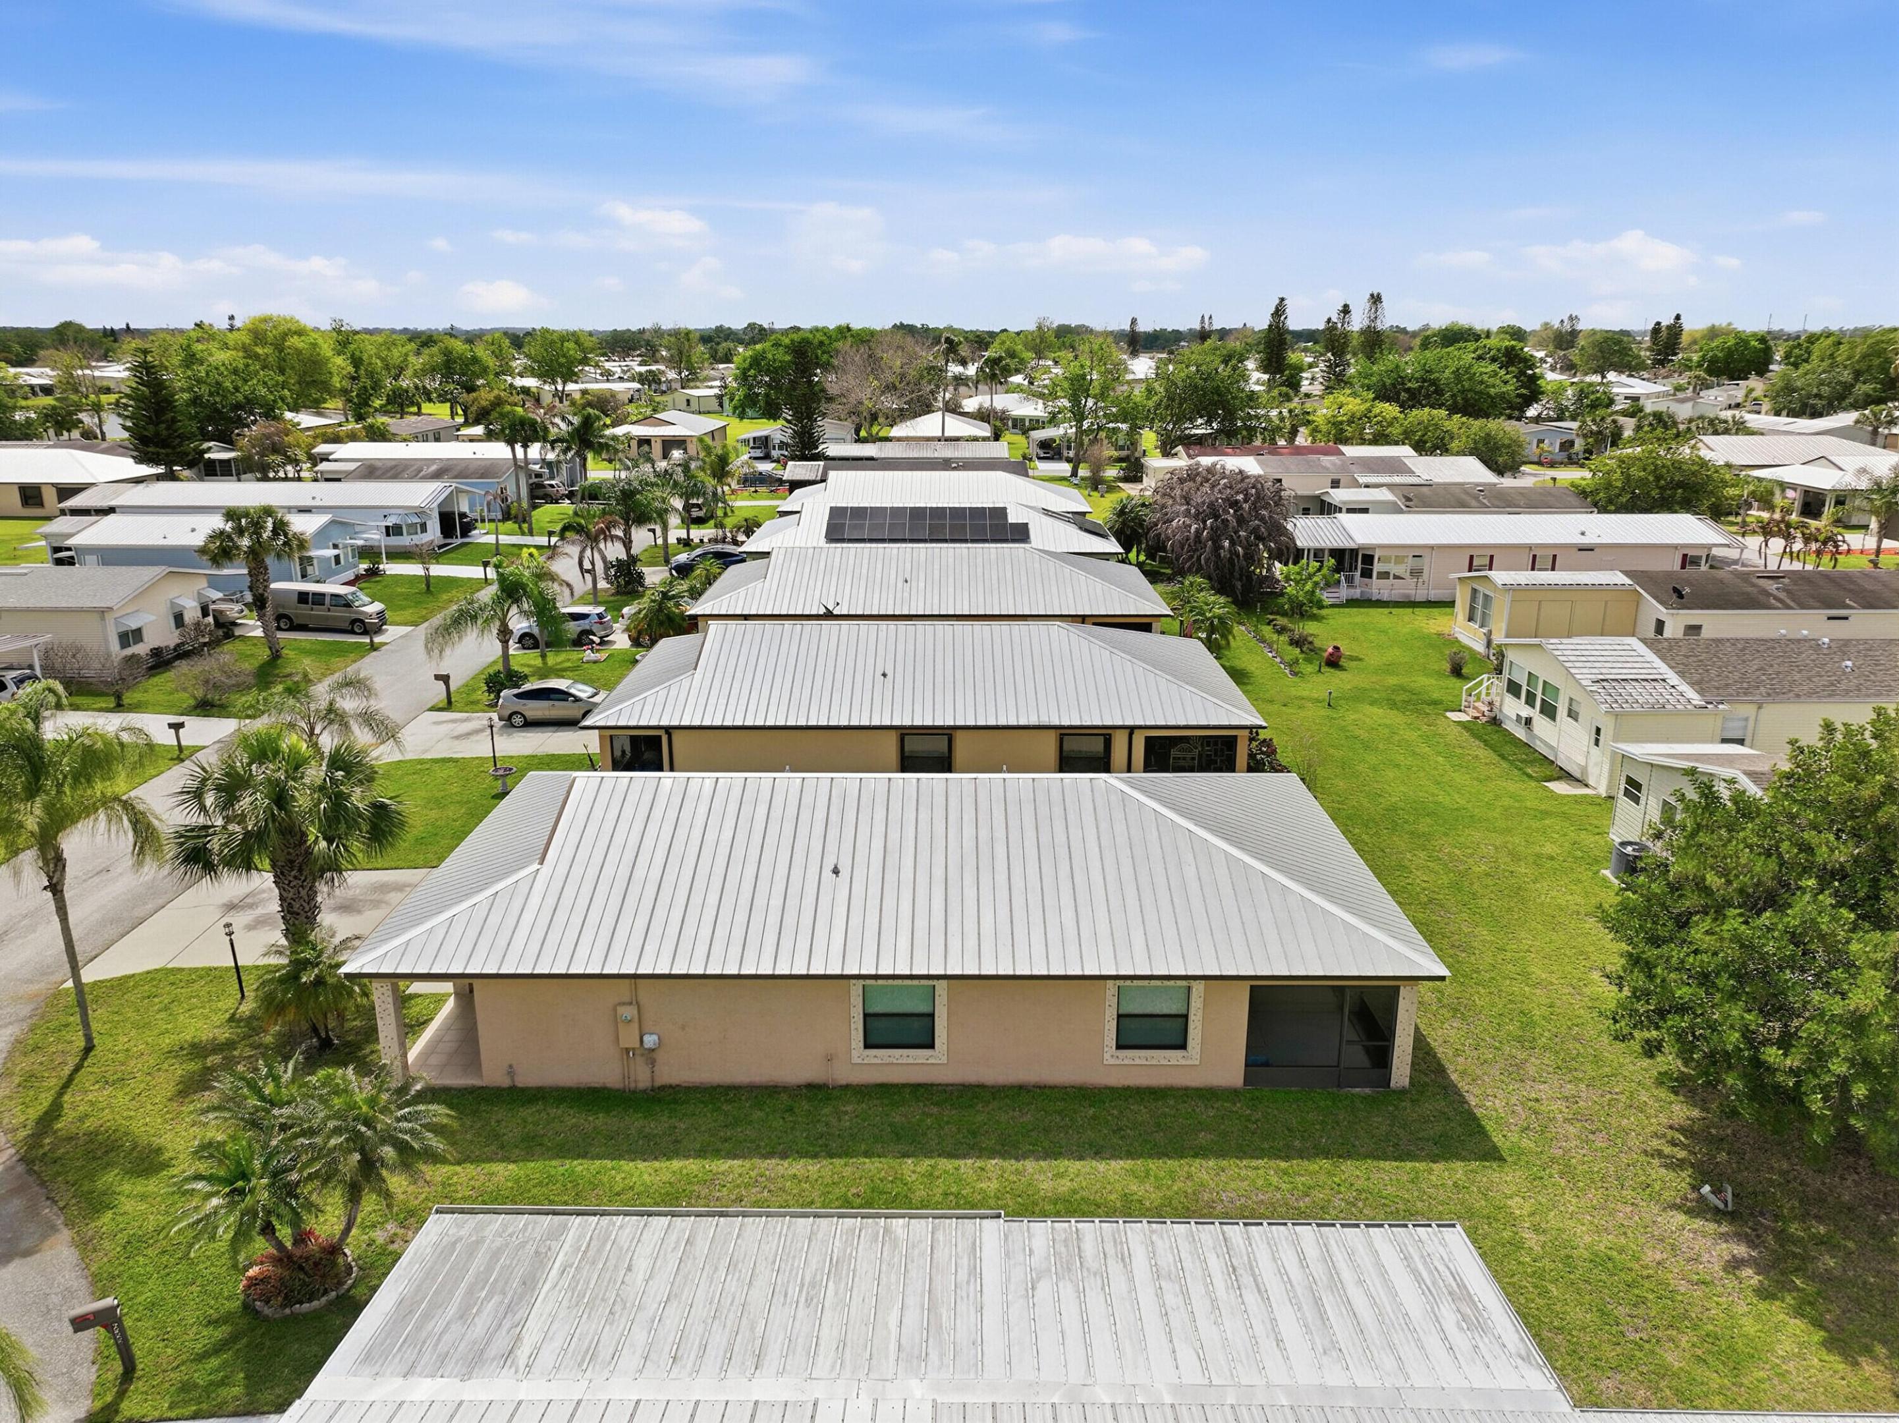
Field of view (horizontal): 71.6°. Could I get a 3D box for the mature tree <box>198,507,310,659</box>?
[{"bbox_3d":[-29.483,-5.517,56.370,4.377,6.555,4.246,0,16,0],"label":"mature tree"}]

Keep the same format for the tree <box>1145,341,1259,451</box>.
[{"bbox_3d":[28.824,-35.807,150.496,12.834,12.724,12.834,0,16,0],"label":"tree"}]

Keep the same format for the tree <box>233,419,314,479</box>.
[{"bbox_3d":[-64.664,-25.137,126.240,6.860,5.676,6.860,0,16,0],"label":"tree"}]

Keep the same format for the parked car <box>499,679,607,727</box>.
[{"bbox_3d":[-13.921,-0.315,47.442,4.450,1.490,1.725,1,16,5],"label":"parked car"}]

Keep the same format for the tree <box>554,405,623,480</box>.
[{"bbox_3d":[-32.677,-24.035,119.511,6.130,7.258,5.946,0,16,0],"label":"tree"}]

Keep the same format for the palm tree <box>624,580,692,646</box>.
[{"bbox_3d":[-12.280,-3.787,55.442,2.900,3.200,2.800,0,16,0],"label":"palm tree"}]

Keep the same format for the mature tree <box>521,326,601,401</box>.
[{"bbox_3d":[-73.285,-64.732,247.759,14.251,14.615,13.539,0,16,0],"label":"mature tree"}]

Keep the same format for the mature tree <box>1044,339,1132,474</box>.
[{"bbox_3d":[13.046,-29.342,126.830,8.232,13.415,7.821,0,16,0],"label":"mature tree"}]

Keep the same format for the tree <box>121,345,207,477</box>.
[{"bbox_3d":[-61.629,-22.078,102.906,5.926,12.673,5.926,0,16,0],"label":"tree"}]

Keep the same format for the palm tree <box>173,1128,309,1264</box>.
[{"bbox_3d":[-10.673,7.516,20.026,2.050,2.284,2.050,0,16,0],"label":"palm tree"}]

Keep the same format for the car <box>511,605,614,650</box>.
[{"bbox_3d":[-18.376,-4.034,62.569,4.590,1.690,1.850,-1,16,-4],"label":"car"}]

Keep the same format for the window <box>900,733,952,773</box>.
[{"bbox_3d":[-0.692,1.329,38.393,1.480,1.480,0.120,0,16,0],"label":"window"}]

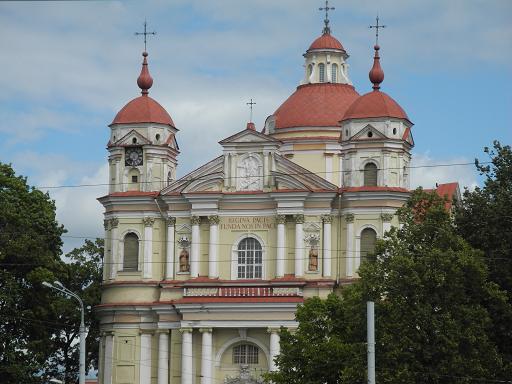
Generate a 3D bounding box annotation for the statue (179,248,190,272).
[{"bbox_3d":[-6.332,6.110,201.258,0.850,2.100,0.650,-1,-7,16],"label":"statue"}]

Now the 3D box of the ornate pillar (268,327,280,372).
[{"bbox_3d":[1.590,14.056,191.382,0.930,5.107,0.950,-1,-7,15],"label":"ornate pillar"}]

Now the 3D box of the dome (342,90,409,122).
[{"bbox_3d":[10.774,-7.613,202.683,6.200,2.850,6.200,-1,-8,12],"label":"dome"}]

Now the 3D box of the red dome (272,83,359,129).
[{"bbox_3d":[6.934,-8.142,222.586,10.524,4.624,10.524,-1,-7,15],"label":"red dome"}]

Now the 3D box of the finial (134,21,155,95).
[{"bbox_3d":[-9.906,-11.975,202.875,1.793,6.909,1.450,-1,-7,15],"label":"finial"}]

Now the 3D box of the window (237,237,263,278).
[{"bbox_3d":[-0.530,5.817,200.048,2.250,3.700,0.350,-1,-8,12],"label":"window"}]

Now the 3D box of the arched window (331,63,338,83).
[{"bbox_3d":[7.804,-11.785,224.113,0.720,2.000,0.250,4,-8,-29],"label":"arched window"}]

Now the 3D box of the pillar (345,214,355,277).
[{"bbox_3d":[8.190,4.712,198.218,0.920,5.500,0.500,-3,-9,25],"label":"pillar"}]

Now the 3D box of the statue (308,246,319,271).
[{"bbox_3d":[5.050,5.841,198.756,0.860,2.150,0.650,-1,-8,12],"label":"statue"}]

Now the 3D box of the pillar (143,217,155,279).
[{"bbox_3d":[-9.602,4.975,202.125,0.950,5.550,0.500,1,-8,0],"label":"pillar"}]

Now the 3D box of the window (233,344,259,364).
[{"bbox_3d":[-0.893,14.212,198.168,2.350,1.750,0.350,-1,-7,16],"label":"window"}]

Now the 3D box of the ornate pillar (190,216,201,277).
[{"bbox_3d":[-5.363,4.858,200.606,0.800,5.450,0.750,-1,-7,16],"label":"ornate pillar"}]

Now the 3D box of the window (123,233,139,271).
[{"bbox_3d":[-10.982,5.235,198.335,1.359,3.387,0.400,-1,-7,16],"label":"window"}]

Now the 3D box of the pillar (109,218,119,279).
[{"bbox_3d":[-12.518,4.959,198.797,0.835,5.292,0.750,-1,-7,15],"label":"pillar"}]

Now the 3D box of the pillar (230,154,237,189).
[{"bbox_3d":[-1.980,-1.847,200.916,0.480,3.050,0.420,-1,-7,16],"label":"pillar"}]

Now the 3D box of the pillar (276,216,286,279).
[{"bbox_3d":[2.188,4.672,194.196,0.815,5.514,0.750,-1,-7,15],"label":"pillar"}]

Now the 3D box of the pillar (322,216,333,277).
[{"bbox_3d":[6.273,4.711,198.540,0.920,5.500,0.600,-1,-8,12],"label":"pillar"}]

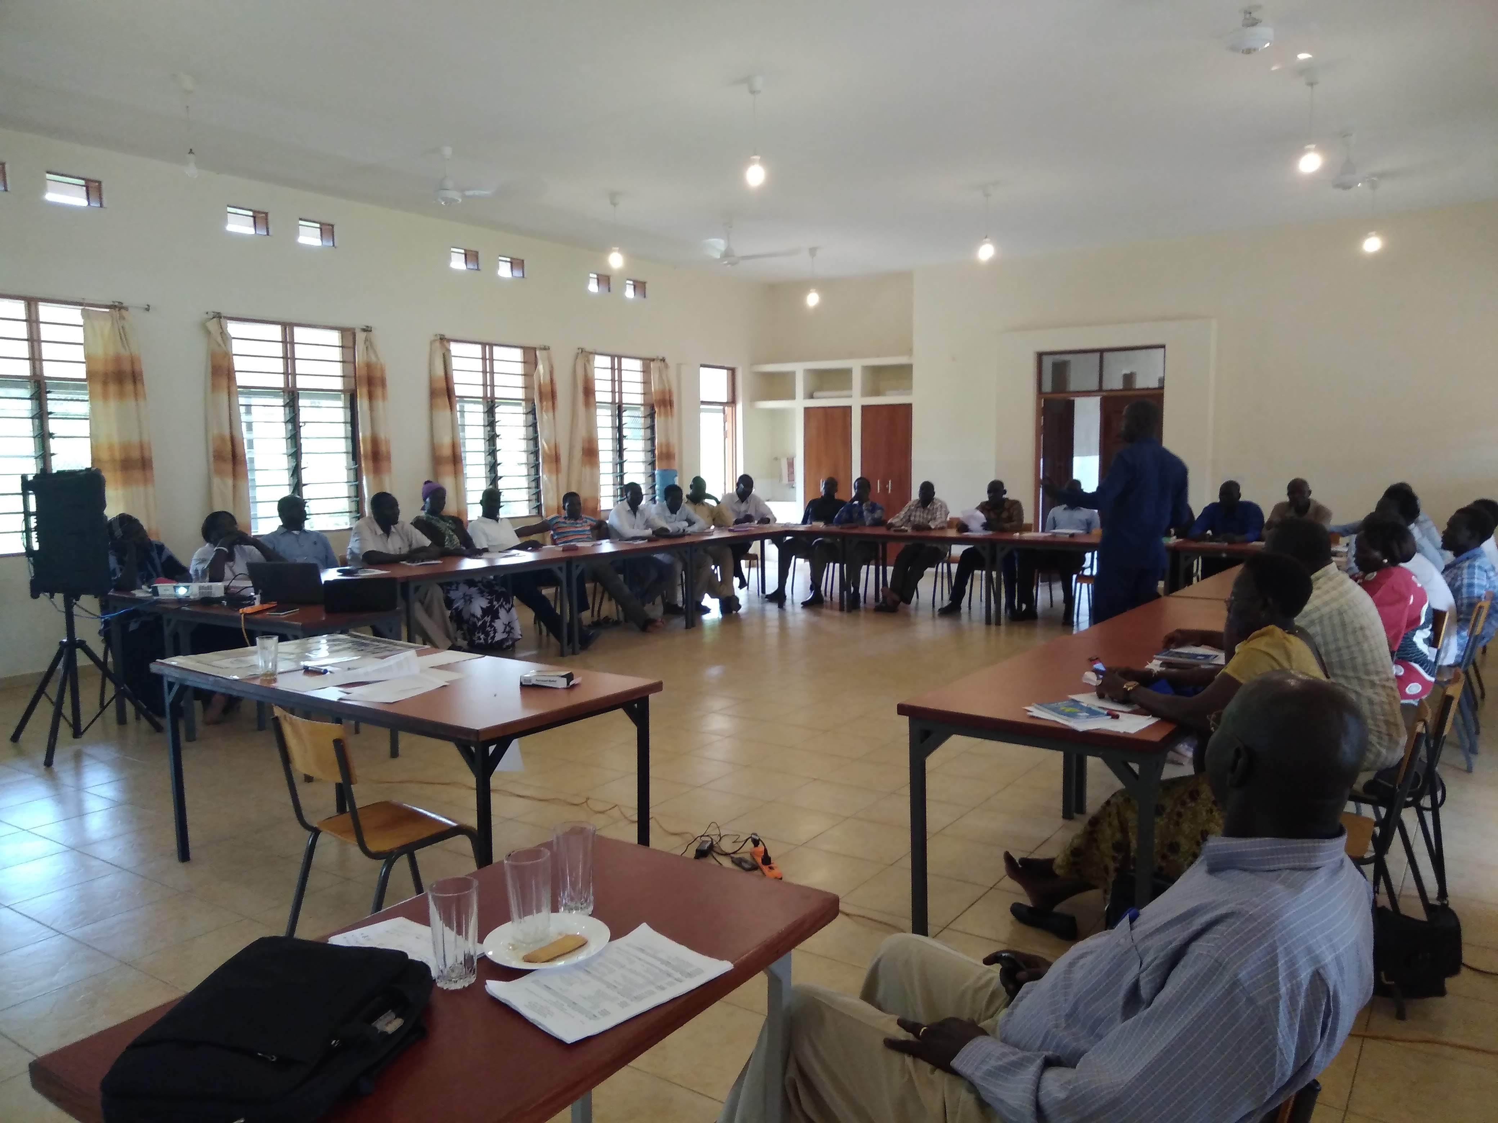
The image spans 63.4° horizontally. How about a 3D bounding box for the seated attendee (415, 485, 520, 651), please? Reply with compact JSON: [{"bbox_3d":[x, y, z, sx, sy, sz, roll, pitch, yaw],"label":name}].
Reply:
[{"bbox_3d":[-2.244,0.024,9.363,0.850,1.300,0.620,2,6,27],"label":"seated attendee"}]

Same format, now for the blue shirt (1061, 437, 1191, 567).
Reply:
[{"bbox_3d":[2.111,-0.335,6.800,0.660,0.720,0.500,-3,6,-30],"label":"blue shirt"}]

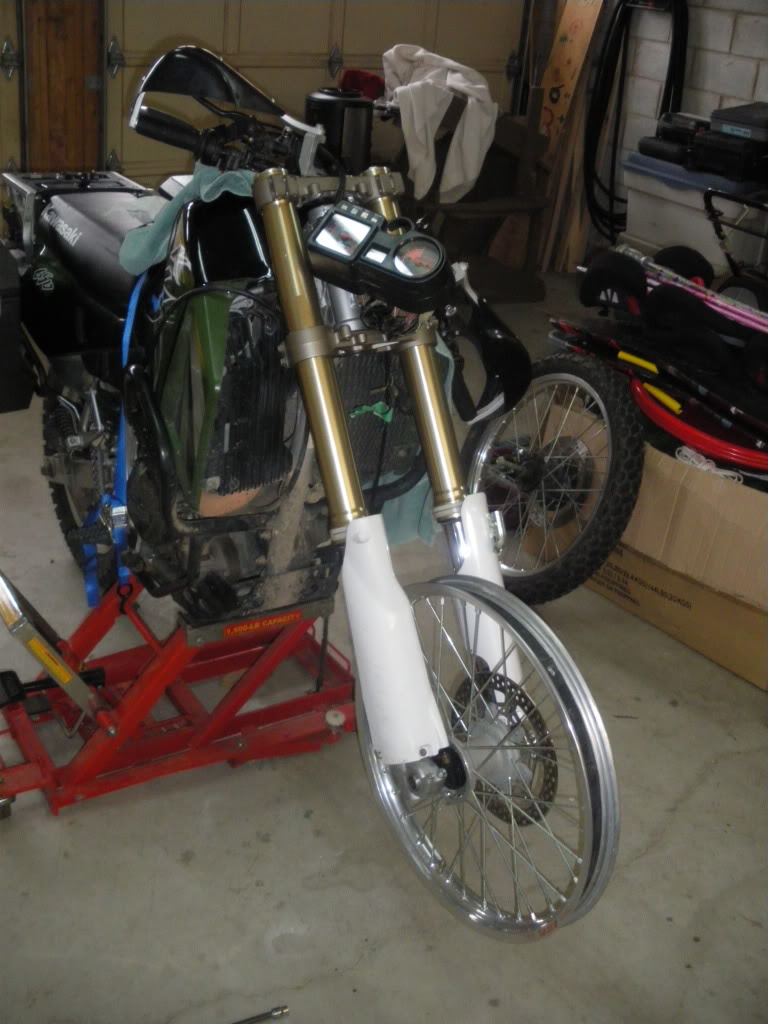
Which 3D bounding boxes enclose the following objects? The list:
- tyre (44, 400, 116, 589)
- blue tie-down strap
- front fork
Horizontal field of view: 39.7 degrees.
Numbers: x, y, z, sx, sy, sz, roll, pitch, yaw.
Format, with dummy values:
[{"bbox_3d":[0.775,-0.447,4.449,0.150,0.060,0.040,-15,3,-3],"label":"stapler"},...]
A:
[{"bbox_3d":[-0.732,-0.080,2.808,0.130,0.640,0.640,-13,32,-33],"label":"tyre"},{"bbox_3d":[-0.529,-0.124,2.068,0.125,0.704,0.090,-13,32,-33],"label":"blue tie-down strap"},{"bbox_3d":[0.018,-0.072,1.701,0.285,0.995,0.140,-11,-2,-34],"label":"front fork"}]

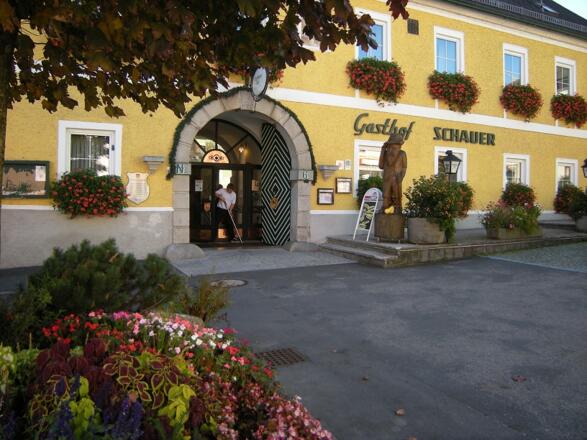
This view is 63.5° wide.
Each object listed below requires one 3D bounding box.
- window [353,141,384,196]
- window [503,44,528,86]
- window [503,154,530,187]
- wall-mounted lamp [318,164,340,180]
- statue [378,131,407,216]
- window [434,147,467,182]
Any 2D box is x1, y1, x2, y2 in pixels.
[{"bbox_3d":[2.137,-1.411,13.007,1.200,1.520,0.200,0,0,-25],"label":"window"},{"bbox_3d":[7.562,-5.161,16.251,1.284,1.488,0.200,0,0,-26],"label":"window"},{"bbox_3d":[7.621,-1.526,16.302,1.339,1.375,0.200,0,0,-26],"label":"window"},{"bbox_3d":[0.933,-1.213,12.202,0.380,0.360,0.340,0,0,-25],"label":"wall-mounted lamp"},{"bbox_3d":[2.179,-1.029,10.500,0.600,1.800,0.500,0,0,-10],"label":"statue"},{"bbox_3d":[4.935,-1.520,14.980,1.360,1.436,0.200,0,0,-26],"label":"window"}]

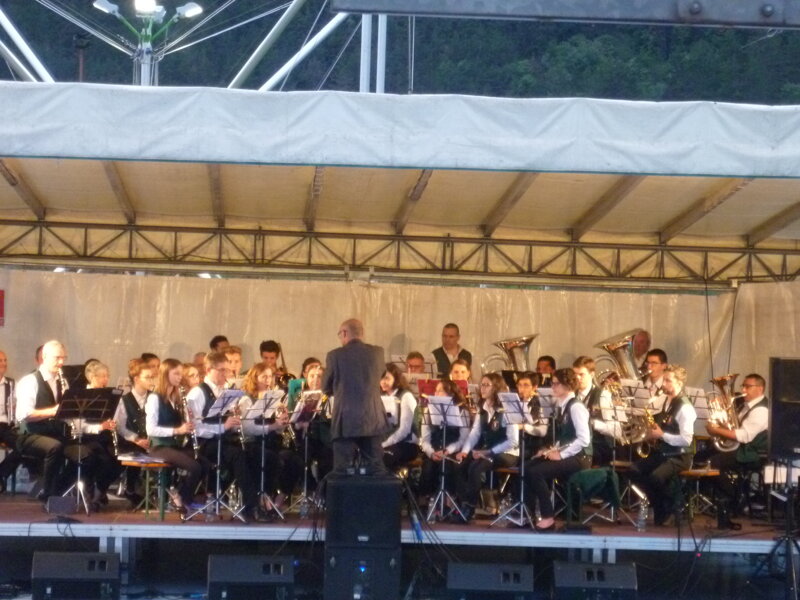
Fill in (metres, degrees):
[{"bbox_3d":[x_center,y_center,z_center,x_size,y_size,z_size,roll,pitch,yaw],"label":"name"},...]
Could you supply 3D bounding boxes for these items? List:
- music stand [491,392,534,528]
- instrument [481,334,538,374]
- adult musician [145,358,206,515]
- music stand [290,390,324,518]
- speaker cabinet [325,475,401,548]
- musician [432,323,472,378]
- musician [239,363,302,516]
[{"bbox_3d":[0.977,1.324,22.100,0.450,1.110,0.380,2,0,37],"label":"music stand"},{"bbox_3d":[1.120,0.842,24.900,0.480,0.970,0.430,-10,-2,45],"label":"instrument"},{"bbox_3d":[-1.884,1.163,22.300,0.640,1.310,0.450,2,0,28],"label":"adult musician"},{"bbox_3d":[-0.813,1.310,23.100,0.470,1.060,0.400,1,0,-34],"label":"music stand"},{"bbox_3d":[-0.285,1.659,20.750,0.580,0.520,0.600,1,0,0],"label":"speaker cabinet"},{"bbox_3d":[0.513,1.029,25.500,0.480,1.640,0.330,1,0,9],"label":"musician"},{"bbox_3d":[-1.113,1.187,22.500,0.450,1.280,0.600,1,0,-41],"label":"musician"}]

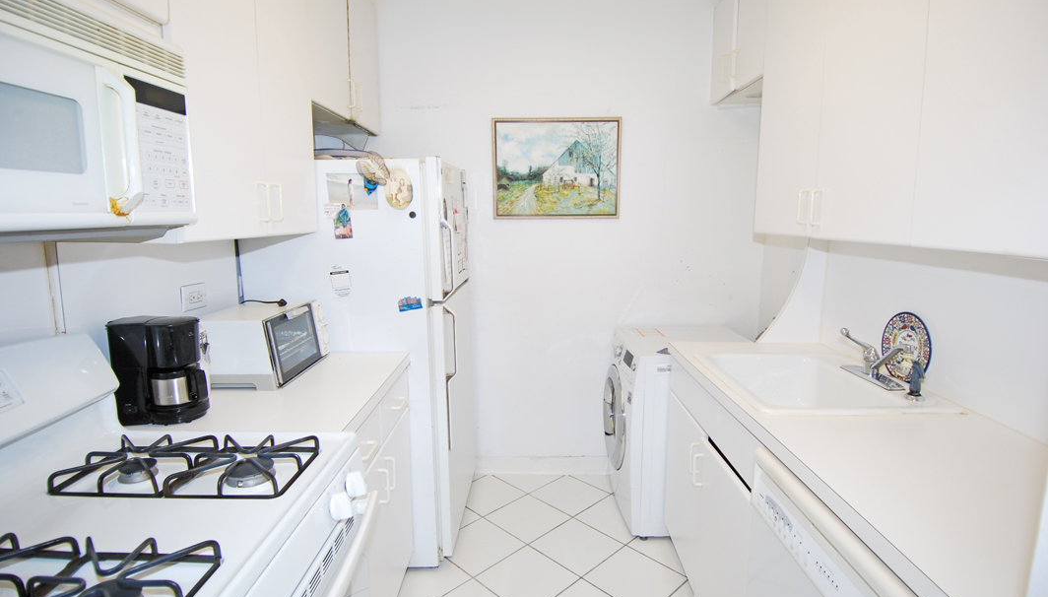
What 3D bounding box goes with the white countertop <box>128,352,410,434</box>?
[{"bbox_3d":[-0.779,0.301,1.692,0.634,0.046,0.713,0,9,1],"label":"white countertop"}]

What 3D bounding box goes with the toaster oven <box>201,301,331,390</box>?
[{"bbox_3d":[-0.882,0.147,1.801,0.280,0.224,0.395,0,9,1],"label":"toaster oven"}]

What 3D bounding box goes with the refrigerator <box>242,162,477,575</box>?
[{"bbox_3d":[-0.669,0.239,2.430,0.780,1.650,0.767,0,9,1],"label":"refrigerator"}]

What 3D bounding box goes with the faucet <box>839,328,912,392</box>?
[{"bbox_3d":[1.125,0.189,1.709,0.125,0.154,0.350,0,9,1],"label":"faucet"}]

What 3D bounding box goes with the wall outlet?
[{"bbox_3d":[-1.090,-0.004,1.749,0.012,0.078,0.117,0,9,1],"label":"wall outlet"}]

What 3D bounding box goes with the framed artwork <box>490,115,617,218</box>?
[{"bbox_3d":[0.166,-0.659,2.667,0.647,0.504,0.024,0,9,1],"label":"framed artwork"}]

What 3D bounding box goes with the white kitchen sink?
[{"bbox_3d":[0.924,0.346,1.750,0.558,0.184,0.615,0,9,1],"label":"white kitchen sink"}]

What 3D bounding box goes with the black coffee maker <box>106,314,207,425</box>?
[{"bbox_3d":[-0.962,0.184,1.423,0.204,0.274,0.165,0,9,1],"label":"black coffee maker"}]

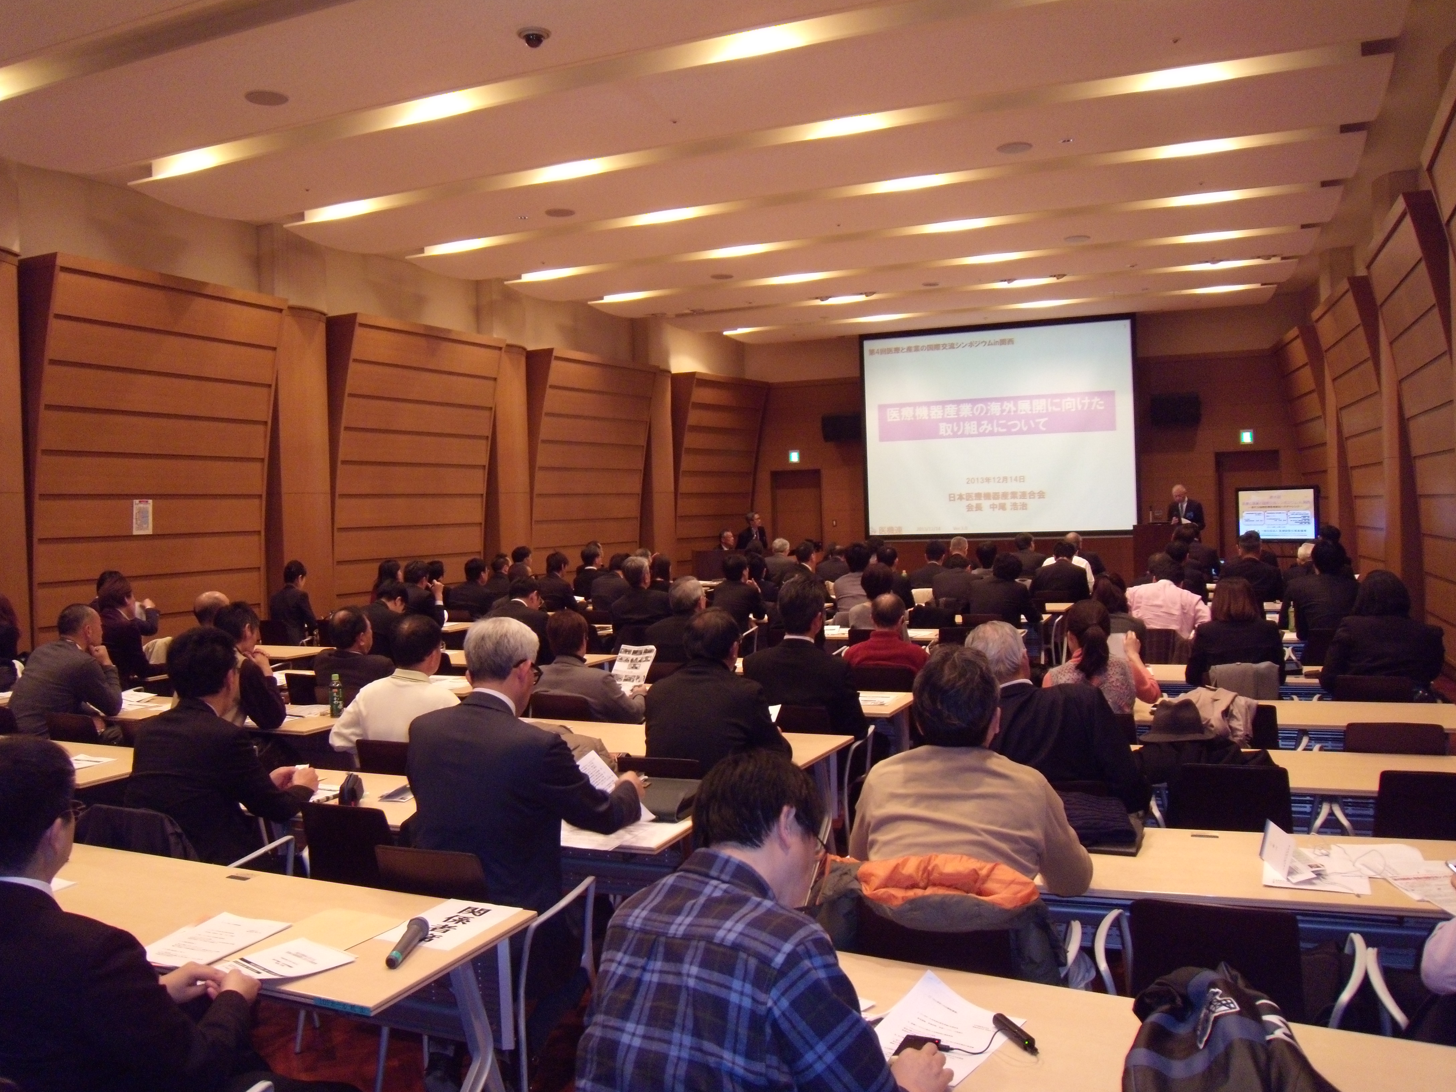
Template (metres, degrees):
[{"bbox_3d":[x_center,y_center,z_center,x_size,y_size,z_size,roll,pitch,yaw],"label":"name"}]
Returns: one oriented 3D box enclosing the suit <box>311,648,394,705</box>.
[{"bbox_3d":[-1.913,0.840,6.157,0.460,0.630,0.410,-1,2,24],"label":"suit"}]

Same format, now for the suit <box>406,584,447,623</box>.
[{"bbox_3d":[-2.552,0.670,9.840,0.470,0.670,0.400,0,2,28],"label":"suit"}]

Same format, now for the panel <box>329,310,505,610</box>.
[{"bbox_3d":[-3.658,-0.744,14.190,0.542,3.689,2.582,0,2,27],"label":"panel"}]

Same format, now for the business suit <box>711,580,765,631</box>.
[{"bbox_3d":[0.063,0.599,10.100,0.470,0.670,0.400,0,2,28],"label":"business suit"}]

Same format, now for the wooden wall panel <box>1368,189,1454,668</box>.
[{"bbox_3d":[5.810,-0.837,9.821,0.542,3.689,2.539,-1,2,23],"label":"wooden wall panel"}]

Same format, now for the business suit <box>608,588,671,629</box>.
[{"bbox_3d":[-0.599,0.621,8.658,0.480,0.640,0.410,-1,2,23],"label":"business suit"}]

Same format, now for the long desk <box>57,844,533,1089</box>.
[{"bbox_3d":[-1.396,1.253,2.943,1.800,0.720,0.600,0,2,23],"label":"long desk"}]

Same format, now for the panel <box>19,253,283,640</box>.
[{"bbox_3d":[-4.711,-0.395,9.956,0.550,3.640,2.330,0,2,24],"label":"panel"}]

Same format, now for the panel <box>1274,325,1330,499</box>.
[{"bbox_3d":[8.390,-1.165,16.967,0.542,3.689,2.495,-1,2,19],"label":"panel"}]

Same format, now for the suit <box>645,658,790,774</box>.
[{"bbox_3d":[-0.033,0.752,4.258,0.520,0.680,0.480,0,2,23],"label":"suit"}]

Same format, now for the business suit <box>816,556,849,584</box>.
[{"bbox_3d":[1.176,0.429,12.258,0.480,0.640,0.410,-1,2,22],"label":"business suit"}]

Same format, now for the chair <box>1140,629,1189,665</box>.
[{"bbox_3d":[2.772,0.955,7.572,0.560,0.840,0.560,-1,2,14],"label":"chair"}]

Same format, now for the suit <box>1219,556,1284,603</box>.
[{"bbox_3d":[4.377,0.412,9.858,0.500,0.650,0.410,-1,2,23],"label":"suit"}]

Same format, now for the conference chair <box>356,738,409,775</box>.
[{"bbox_3d":[-1.120,1.126,4.701,0.560,0.840,0.560,0,2,23],"label":"conference chair"}]

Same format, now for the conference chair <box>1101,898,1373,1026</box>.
[{"bbox_3d":[1.158,1.161,2.728,0.560,0.810,0.560,-1,2,23],"label":"conference chair"}]

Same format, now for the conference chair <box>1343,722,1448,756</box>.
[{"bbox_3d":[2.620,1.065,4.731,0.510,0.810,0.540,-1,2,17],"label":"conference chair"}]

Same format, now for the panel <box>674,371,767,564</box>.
[{"bbox_3d":[-0.054,-1.034,21.186,0.540,3.930,2.374,0,2,34],"label":"panel"}]

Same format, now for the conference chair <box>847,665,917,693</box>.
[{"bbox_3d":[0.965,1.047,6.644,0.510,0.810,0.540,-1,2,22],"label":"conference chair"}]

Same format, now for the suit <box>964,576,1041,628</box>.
[{"bbox_3d":[2.188,0.570,9.380,0.550,0.670,0.400,-1,2,20],"label":"suit"}]

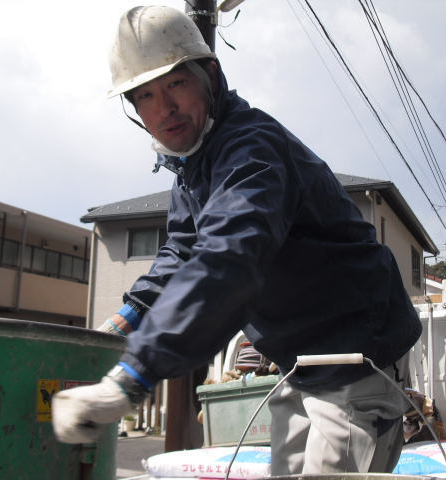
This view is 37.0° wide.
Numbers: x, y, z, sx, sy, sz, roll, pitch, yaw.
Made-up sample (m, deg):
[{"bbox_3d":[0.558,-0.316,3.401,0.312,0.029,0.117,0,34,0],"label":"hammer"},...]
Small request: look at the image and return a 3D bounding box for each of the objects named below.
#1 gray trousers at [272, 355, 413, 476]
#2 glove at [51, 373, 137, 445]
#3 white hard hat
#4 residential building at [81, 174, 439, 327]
[{"bbox_3d":[0.245,0.711,1.398,0.340,0.950,0.360,4,-11,-14],"label":"gray trousers"},{"bbox_3d":[-0.214,0.280,1.100,0.140,0.110,0.095,-13,-7,-18],"label":"glove"},{"bbox_3d":[-0.136,-0.390,1.340,0.215,0.150,0.275,-9,24,25],"label":"white hard hat"},{"bbox_3d":[1.606,1.527,20.731,9.100,8.120,8.800,-4,-13,27],"label":"residential building"}]

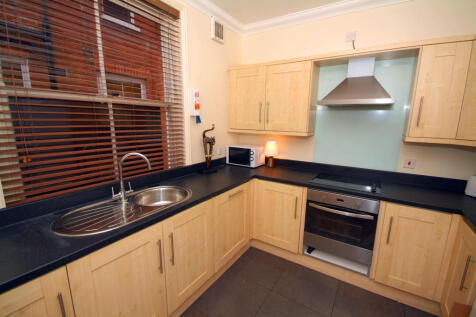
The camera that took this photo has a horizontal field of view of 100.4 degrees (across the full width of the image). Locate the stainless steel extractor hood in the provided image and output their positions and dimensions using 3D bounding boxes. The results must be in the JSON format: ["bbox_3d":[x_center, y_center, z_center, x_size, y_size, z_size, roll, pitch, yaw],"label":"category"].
[{"bbox_3d":[1.158,-0.739,1.939,0.600,0.450,0.430,7,11,31],"label":"stainless steel extractor hood"}]

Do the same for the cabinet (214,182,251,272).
[{"bbox_3d":[-0.285,0.617,2.140,0.570,0.727,0.614,7,11,31],"label":"cabinet"}]

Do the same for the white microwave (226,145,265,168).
[{"bbox_3d":[0.115,-0.041,2.816,0.446,0.263,0.320,6,11,29],"label":"white microwave"}]

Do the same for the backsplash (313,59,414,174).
[{"bbox_3d":[1.292,-0.455,2.151,0.855,1.125,0.012,7,11,31],"label":"backsplash"}]

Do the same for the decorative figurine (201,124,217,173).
[{"bbox_3d":[-0.324,-0.119,2.326,0.190,0.570,0.095,-1,10,-13],"label":"decorative figurine"}]

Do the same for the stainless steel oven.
[{"bbox_3d":[1.071,0.611,2.067,0.585,0.642,0.560,7,11,31],"label":"stainless steel oven"}]

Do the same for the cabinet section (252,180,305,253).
[{"bbox_3d":[0.553,0.601,2.396,0.558,0.730,0.480,7,11,32],"label":"cabinet section"}]

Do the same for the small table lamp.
[{"bbox_3d":[0.443,-0.046,2.641,0.185,0.350,0.185,7,11,31],"label":"small table lamp"}]

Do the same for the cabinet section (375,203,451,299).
[{"bbox_3d":[1.516,0.714,1.786,0.418,0.730,0.480,7,11,32],"label":"cabinet section"}]

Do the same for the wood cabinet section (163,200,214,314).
[{"bbox_3d":[-0.555,0.706,1.663,0.480,0.730,0.493,7,11,32],"label":"wood cabinet section"}]

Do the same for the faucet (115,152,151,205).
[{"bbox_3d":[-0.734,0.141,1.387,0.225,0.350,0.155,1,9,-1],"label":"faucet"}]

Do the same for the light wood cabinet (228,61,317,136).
[{"bbox_3d":[0.397,-0.707,2.484,1.040,0.799,0.320,7,11,31],"label":"light wood cabinet"}]

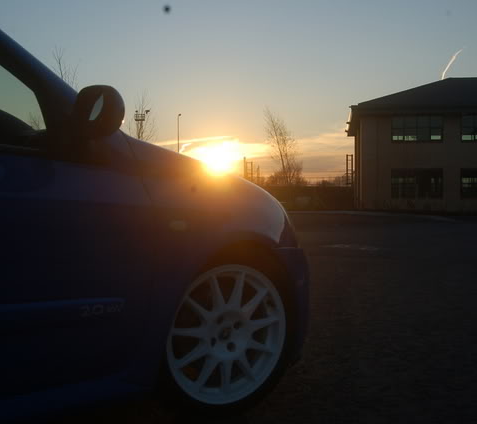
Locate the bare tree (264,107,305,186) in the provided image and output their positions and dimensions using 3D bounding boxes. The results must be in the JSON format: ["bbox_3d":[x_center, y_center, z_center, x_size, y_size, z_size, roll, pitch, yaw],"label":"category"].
[{"bbox_3d":[3.527,-4.467,50.000,3.100,7.700,3.000,0,1,0],"label":"bare tree"}]

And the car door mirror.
[{"bbox_3d":[-0.361,-0.264,1.673,0.120,0.138,0.200,-1,1,-33],"label":"car door mirror"}]

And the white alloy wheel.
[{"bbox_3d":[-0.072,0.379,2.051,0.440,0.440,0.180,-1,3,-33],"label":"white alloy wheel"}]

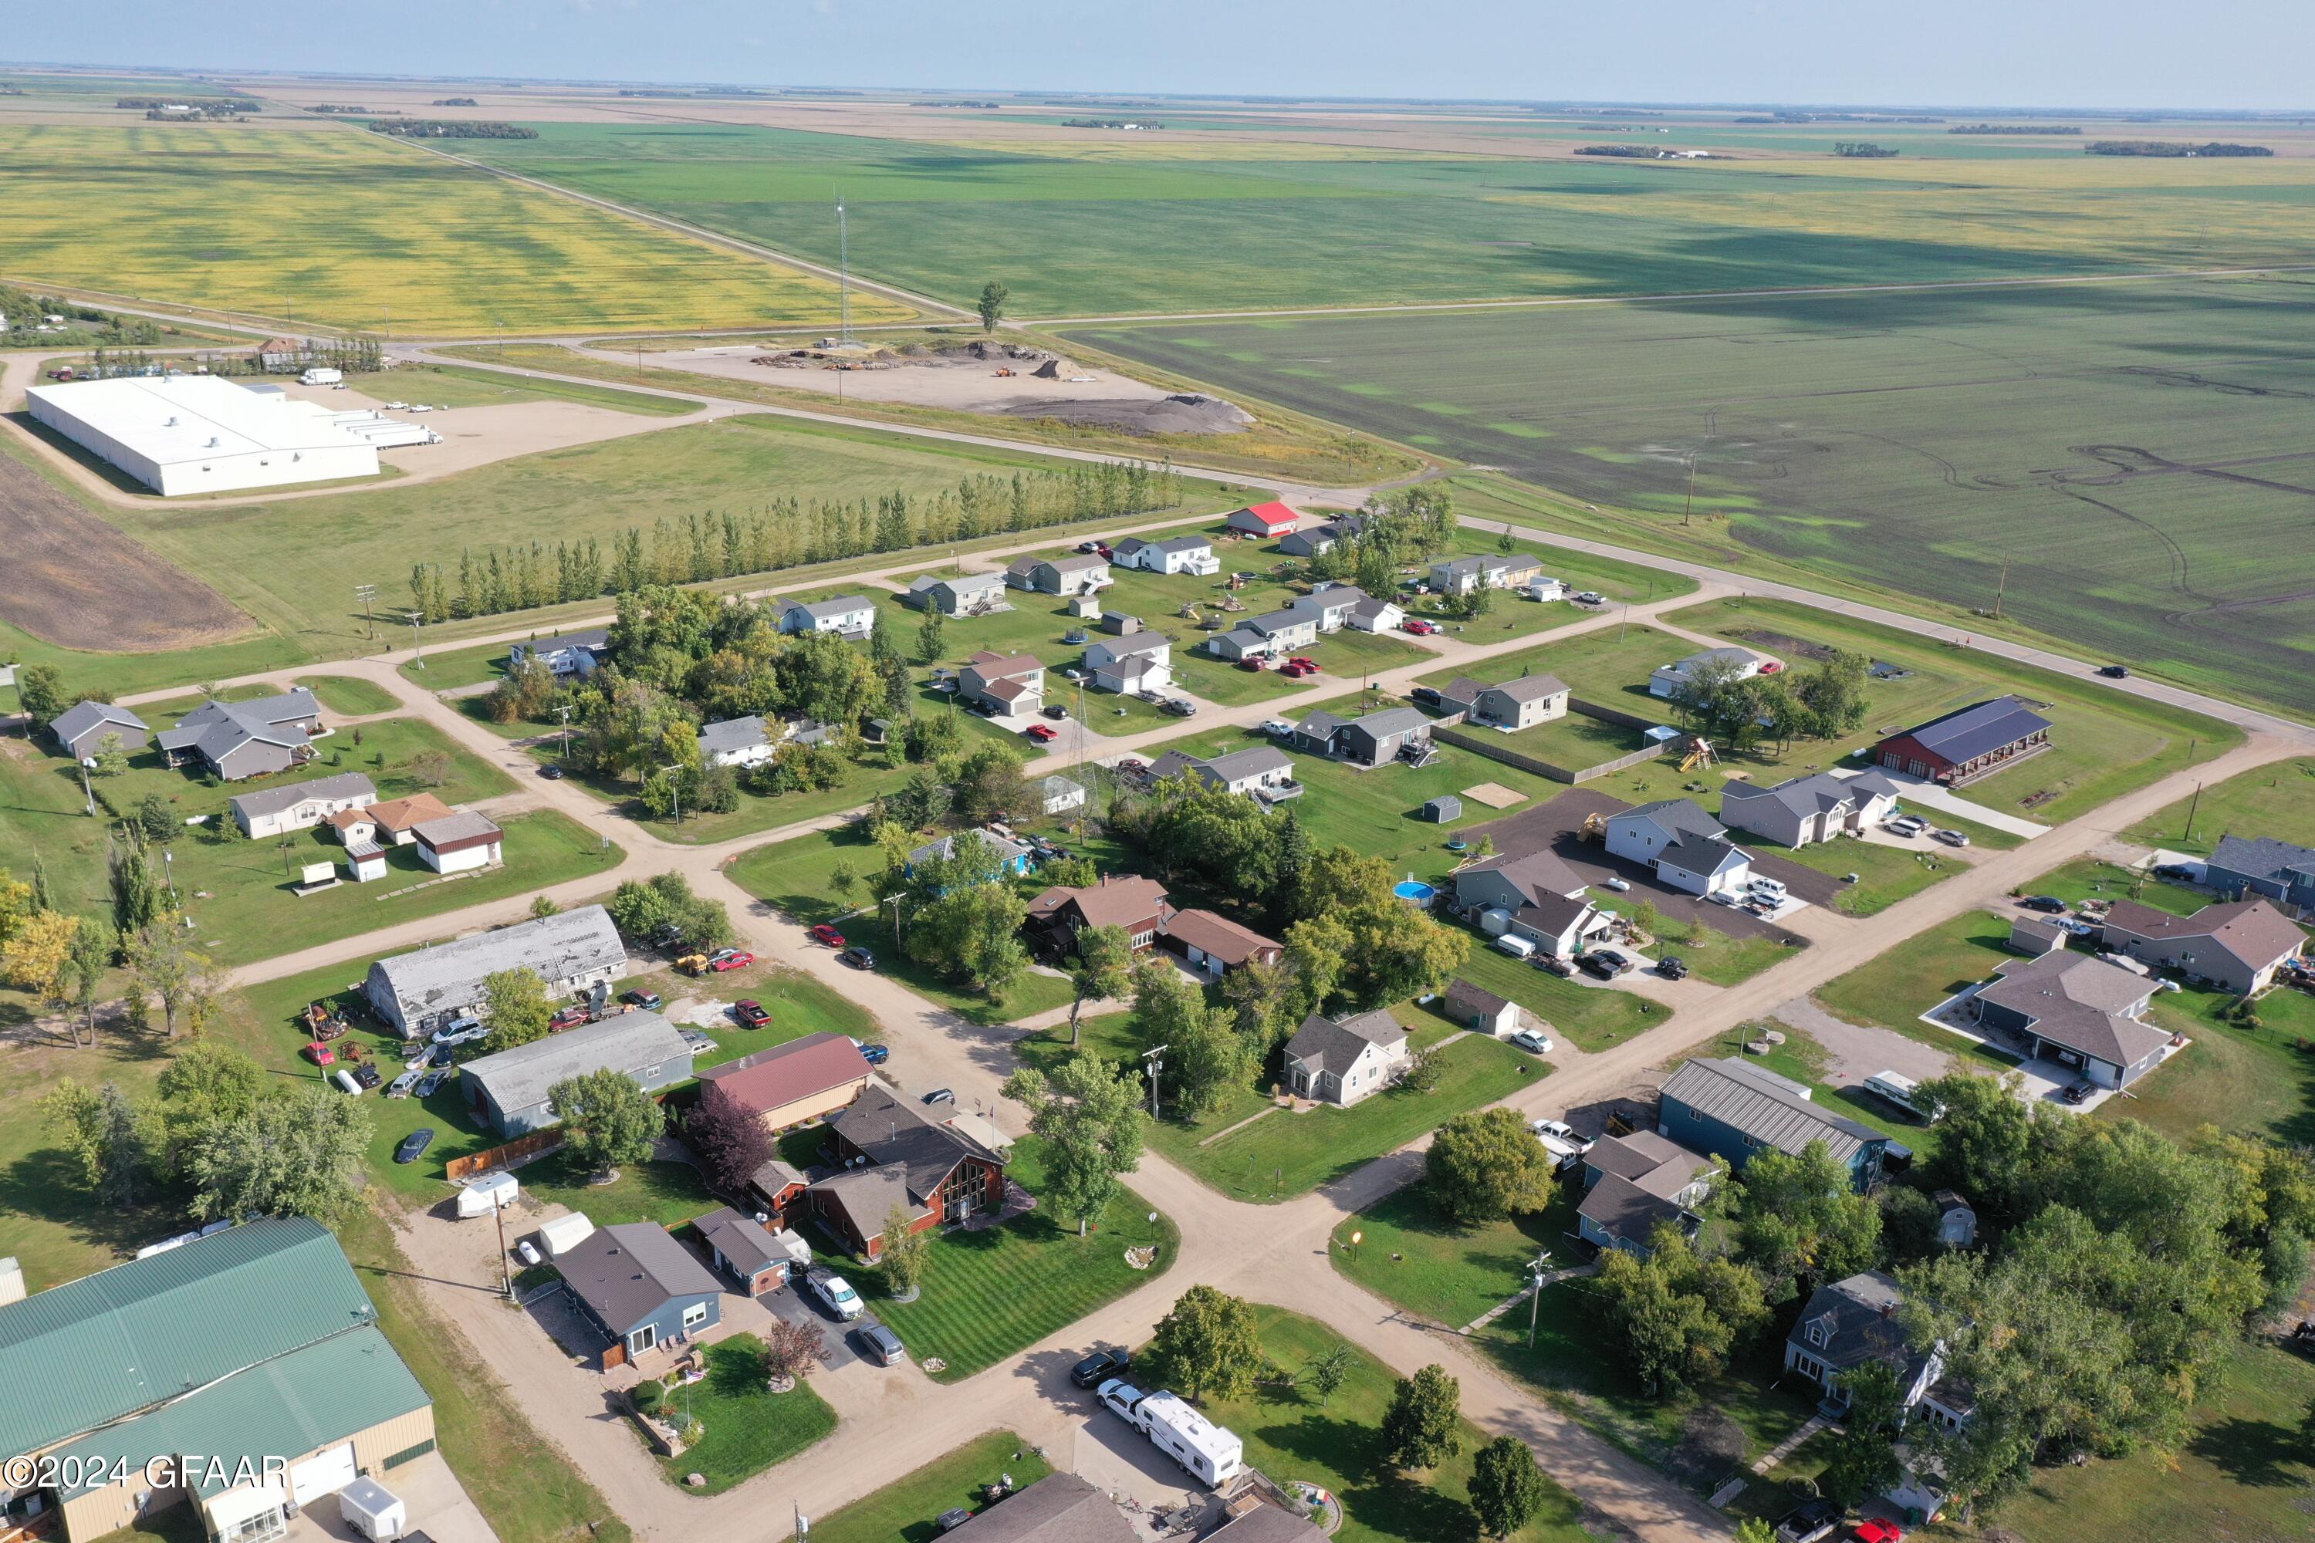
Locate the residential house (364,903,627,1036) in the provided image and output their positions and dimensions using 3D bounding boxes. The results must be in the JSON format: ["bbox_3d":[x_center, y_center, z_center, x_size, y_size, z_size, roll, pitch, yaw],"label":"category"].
[{"bbox_3d":[-75.220,21.640,205.510,24.700,6.200,12.900,-15,26,-36],"label":"residential house"}]

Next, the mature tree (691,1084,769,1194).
[{"bbox_3d":[-38.446,33.233,162.096,7.260,10.800,7.260,1,21,0],"label":"mature tree"}]

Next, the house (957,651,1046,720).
[{"bbox_3d":[-24.573,-15.036,305.985,12.300,6.100,14.200,-15,26,-36],"label":"house"}]

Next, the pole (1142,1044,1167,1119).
[{"bbox_3d":[0.035,29.905,171.998,2.750,7.700,0.600,-17,27,-39],"label":"pole"}]

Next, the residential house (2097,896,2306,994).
[{"bbox_3d":[135.390,20.607,232.440,18.000,5.500,18.900,-16,27,-37],"label":"residential house"}]

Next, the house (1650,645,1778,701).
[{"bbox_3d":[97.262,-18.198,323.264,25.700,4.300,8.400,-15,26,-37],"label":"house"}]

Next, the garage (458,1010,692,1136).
[{"bbox_3d":[-60.382,30.462,187.631,19.970,4.500,12.050,-15,27,-37],"label":"garage"}]

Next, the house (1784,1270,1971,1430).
[{"bbox_3d":[59.640,46.930,145.560,10.200,6.900,12.800,-15,26,-37],"label":"house"}]

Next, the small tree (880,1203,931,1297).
[{"bbox_3d":[-21.450,40.790,153.460,4.300,9.600,4.300,1,21,0],"label":"small tree"}]

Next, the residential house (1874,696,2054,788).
[{"bbox_3d":[123.190,-5.369,273.405,31.268,5.932,12.869,-17,27,-39],"label":"residential house"}]

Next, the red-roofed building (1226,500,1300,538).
[{"bbox_3d":[25.200,-60.050,426.020,11.200,5.600,13.600,-17,28,-40],"label":"red-roofed building"}]

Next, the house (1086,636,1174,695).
[{"bbox_3d":[-3.750,-19.974,319.837,14.200,6.200,14.500,-15,26,-37],"label":"house"}]

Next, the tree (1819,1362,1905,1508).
[{"bbox_3d":[49.831,47.299,127.805,5.580,12.400,5.580,1,21,0],"label":"tree"}]

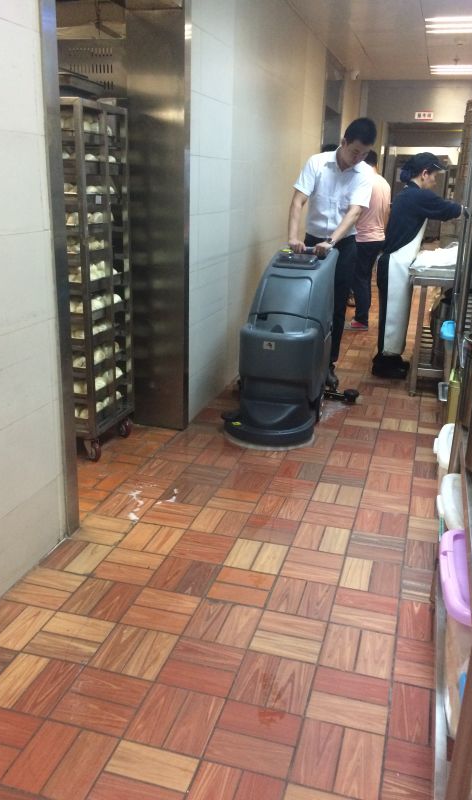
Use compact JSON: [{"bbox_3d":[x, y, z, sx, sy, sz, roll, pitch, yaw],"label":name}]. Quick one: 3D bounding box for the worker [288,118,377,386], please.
[{"bbox_3d":[0.592,-0.891,4.277,0.520,1.680,0.480,10,19,25],"label":"worker"}]

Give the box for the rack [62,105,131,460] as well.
[{"bbox_3d":[-0.874,-0.553,3.222,0.600,1.610,0.480,6,18,15],"label":"rack"}]

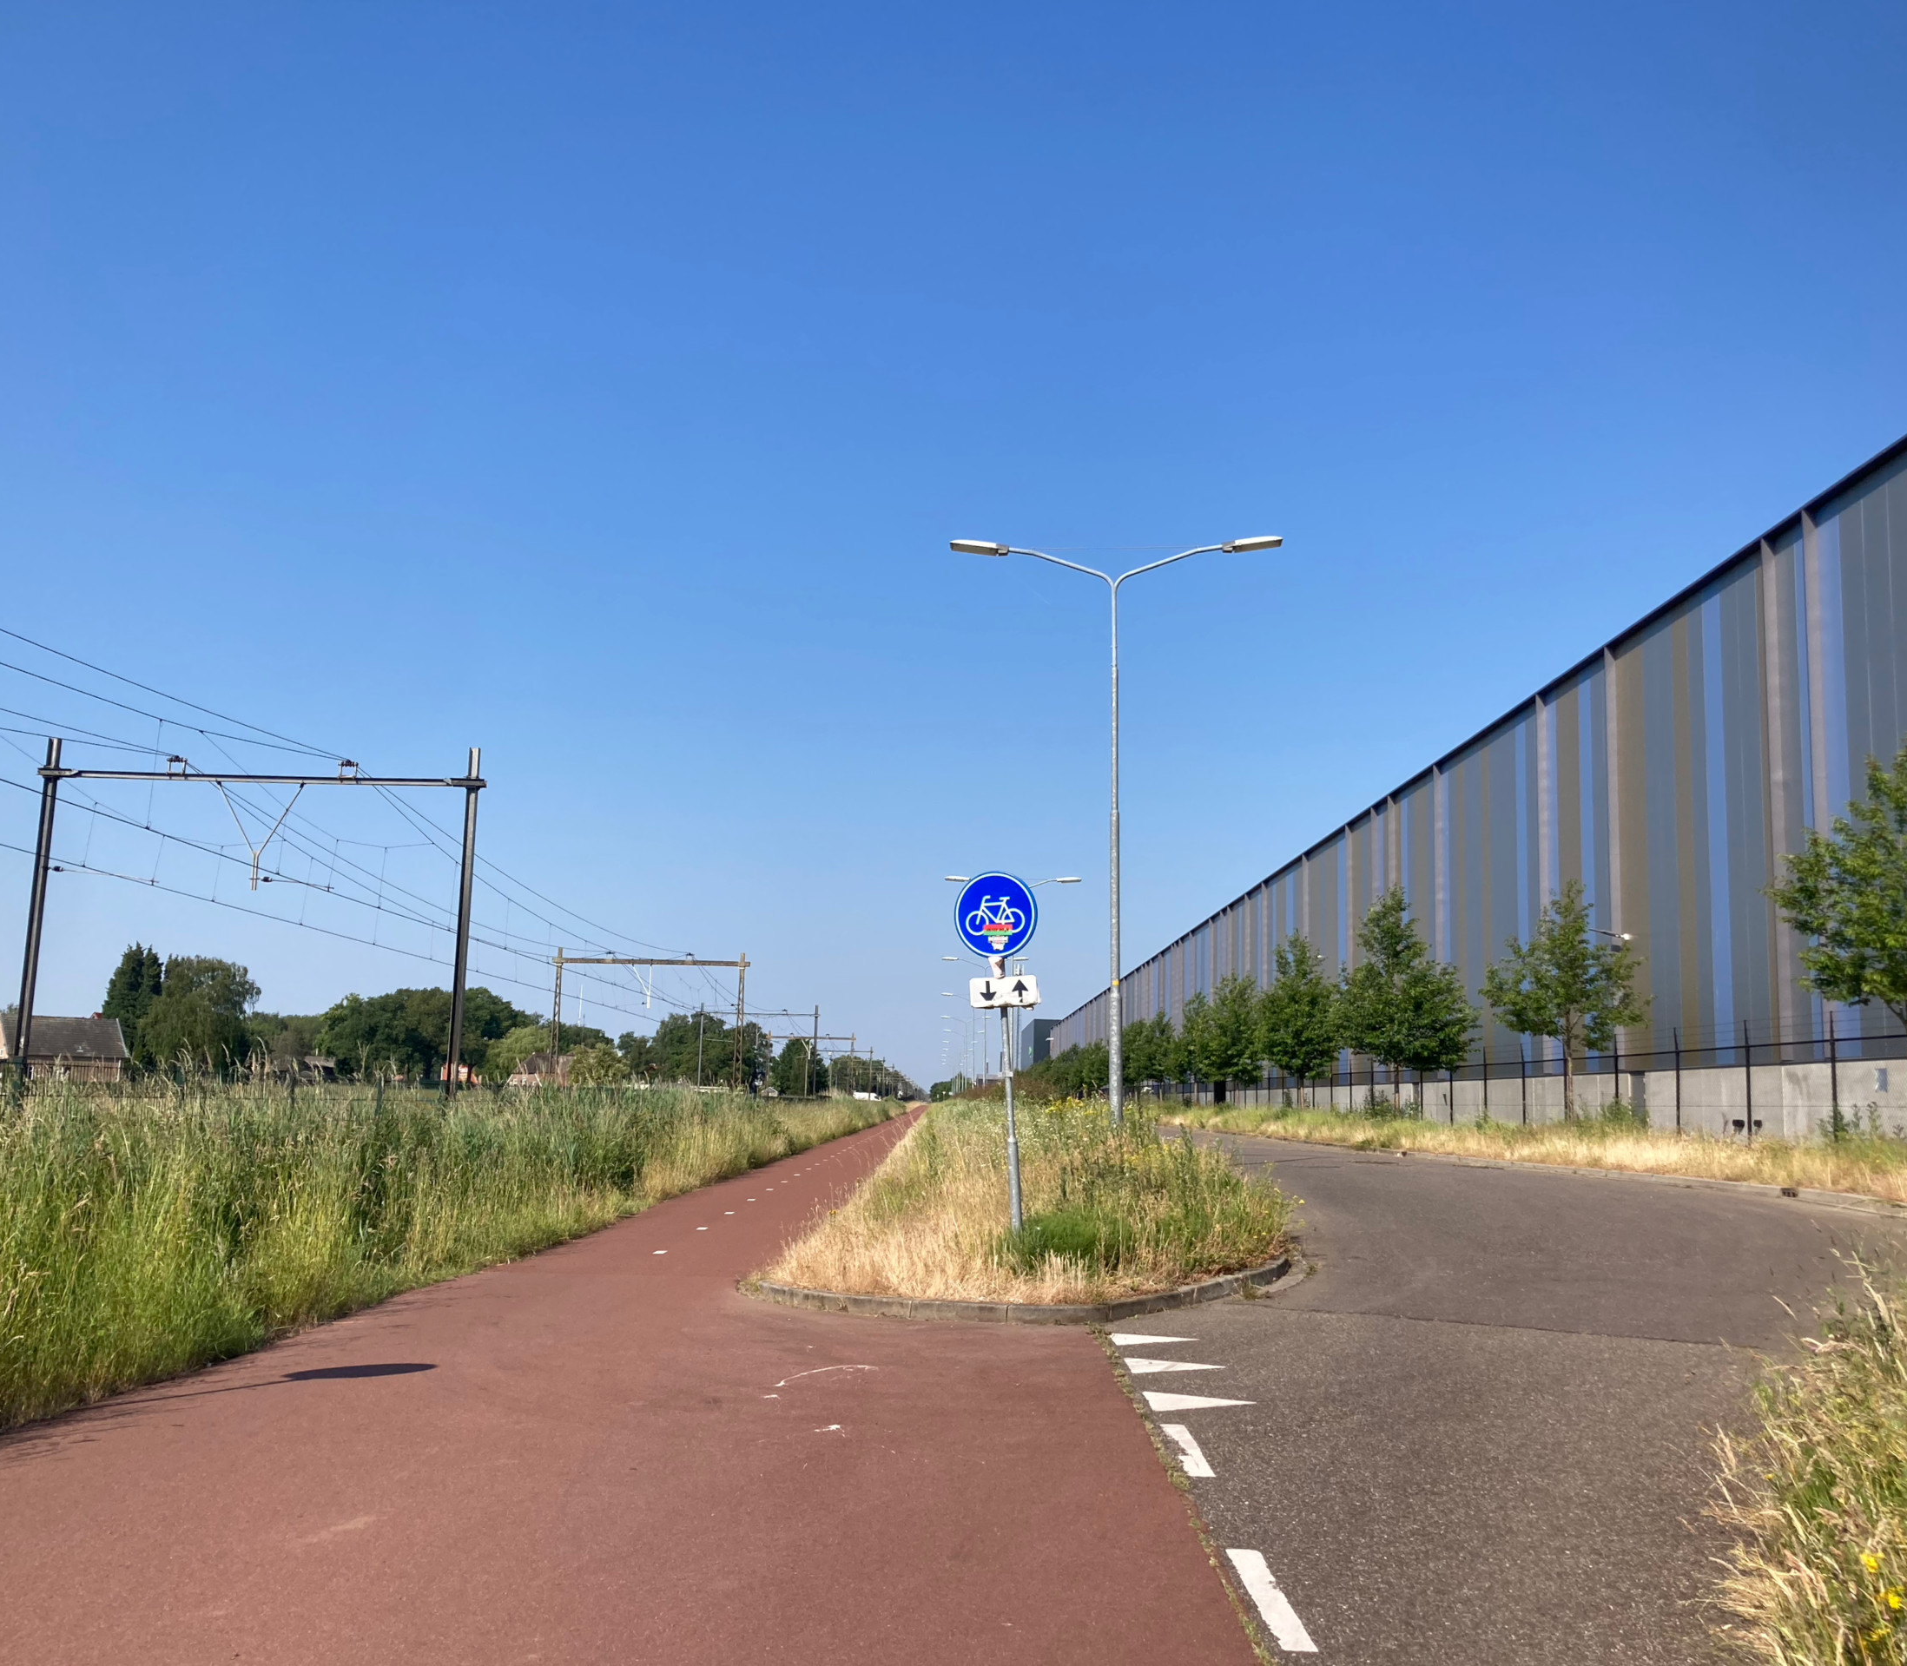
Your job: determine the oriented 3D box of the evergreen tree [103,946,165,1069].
[{"bbox_3d":[-67.877,15.518,148.989,5.320,12.770,5.320,2,-9,0],"label":"evergreen tree"}]

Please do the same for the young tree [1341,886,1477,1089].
[{"bbox_3d":[13.007,5.145,51.467,4.090,7.310,4.090,2,-9,0],"label":"young tree"}]

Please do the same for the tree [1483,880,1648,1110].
[{"bbox_3d":[12.706,3.803,37.284,3.470,5.750,3.470,2,-9,0],"label":"tree"}]

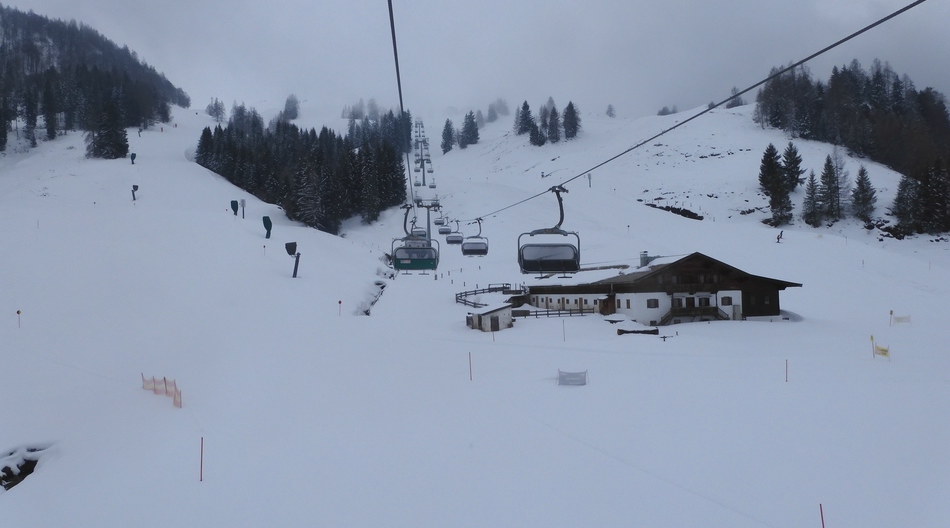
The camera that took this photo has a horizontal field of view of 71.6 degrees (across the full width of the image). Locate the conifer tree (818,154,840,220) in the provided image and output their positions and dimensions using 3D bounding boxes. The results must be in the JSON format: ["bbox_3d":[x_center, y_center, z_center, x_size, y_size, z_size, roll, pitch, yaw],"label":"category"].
[{"bbox_3d":[87.212,-18.820,162.000,5.030,16.240,5.030,-1,-2,0],"label":"conifer tree"}]

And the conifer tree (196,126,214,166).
[{"bbox_3d":[-116.640,-50.854,285.000,7.400,17.310,7.400,-1,-2,-22],"label":"conifer tree"}]

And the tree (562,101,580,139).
[{"bbox_3d":[45.722,-68.465,312.000,7.930,18.000,7.930,-1,-2,0],"label":"tree"}]

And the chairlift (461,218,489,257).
[{"bbox_3d":[0.019,-2.447,61.500,2.500,3.700,1.600,-1,-2,-5],"label":"chairlift"}]

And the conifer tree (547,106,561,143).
[{"bbox_3d":[43.512,-77.323,365.000,7.370,19.950,7.370,-2,-2,7],"label":"conifer tree"}]

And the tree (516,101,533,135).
[{"bbox_3d":[23.904,-70.747,318.000,7.190,16.420,7.190,-1,-2,0],"label":"tree"}]

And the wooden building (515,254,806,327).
[{"bbox_3d":[26.057,3.553,102.394,24.300,9.820,40.000,-1,-2,-15],"label":"wooden building"}]

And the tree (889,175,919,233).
[{"bbox_3d":[98.910,-13.965,152.000,6.440,13.390,6.440,-1,-2,0],"label":"tree"}]

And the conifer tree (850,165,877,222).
[{"bbox_3d":[97.346,-17.665,165.000,5.990,14.530,5.990,-3,-2,31],"label":"conifer tree"}]

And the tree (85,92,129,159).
[{"bbox_3d":[-99.610,-37.438,178.000,10.110,17.840,10.110,-1,-2,0],"label":"tree"}]

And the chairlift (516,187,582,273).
[{"bbox_3d":[2.817,-1.229,24.900,2.350,3.350,1.400,-1,-2,-5],"label":"chairlift"}]

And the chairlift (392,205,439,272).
[{"bbox_3d":[-2.955,-1.266,32.700,2.350,3.350,1.400,-1,-2,-5],"label":"chairlift"}]

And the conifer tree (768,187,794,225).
[{"bbox_3d":[70.749,-13.273,152.000,5.580,9.230,5.580,-1,-2,0],"label":"conifer tree"}]

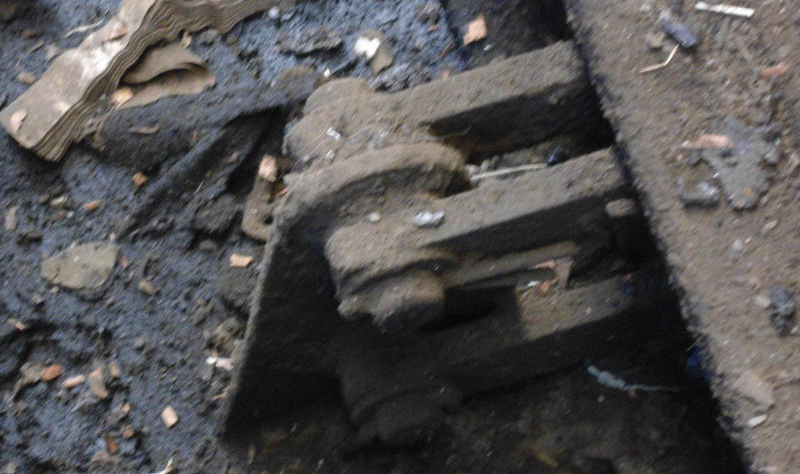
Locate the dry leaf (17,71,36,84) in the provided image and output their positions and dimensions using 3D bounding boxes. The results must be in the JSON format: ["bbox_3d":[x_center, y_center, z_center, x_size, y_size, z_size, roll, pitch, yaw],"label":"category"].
[{"bbox_3d":[-0.269,-0.115,1.740,0.017,0.004,0.006,26,65,27],"label":"dry leaf"}]

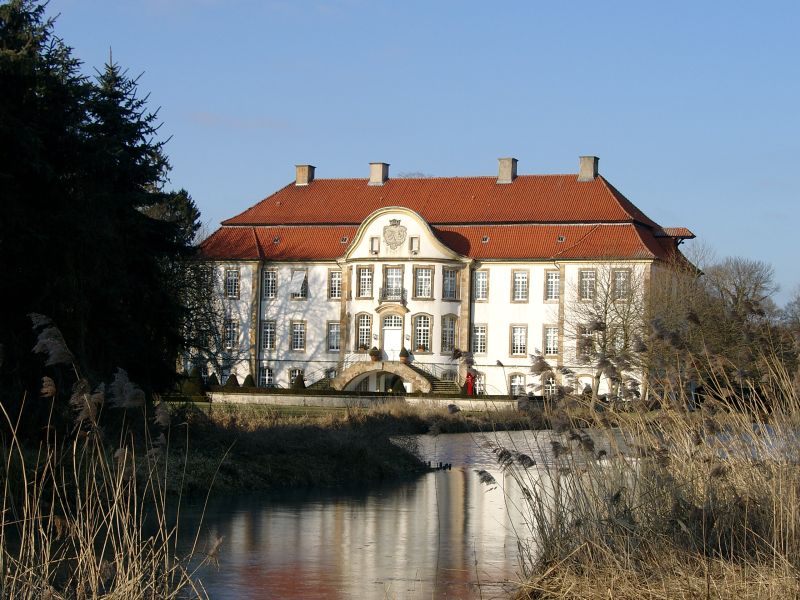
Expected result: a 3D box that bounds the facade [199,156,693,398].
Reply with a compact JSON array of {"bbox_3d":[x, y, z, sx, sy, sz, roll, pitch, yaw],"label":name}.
[{"bbox_3d":[3.030,-2.220,167.440,45.630,22.050,23.830,0,-3,21],"label":"facade"}]

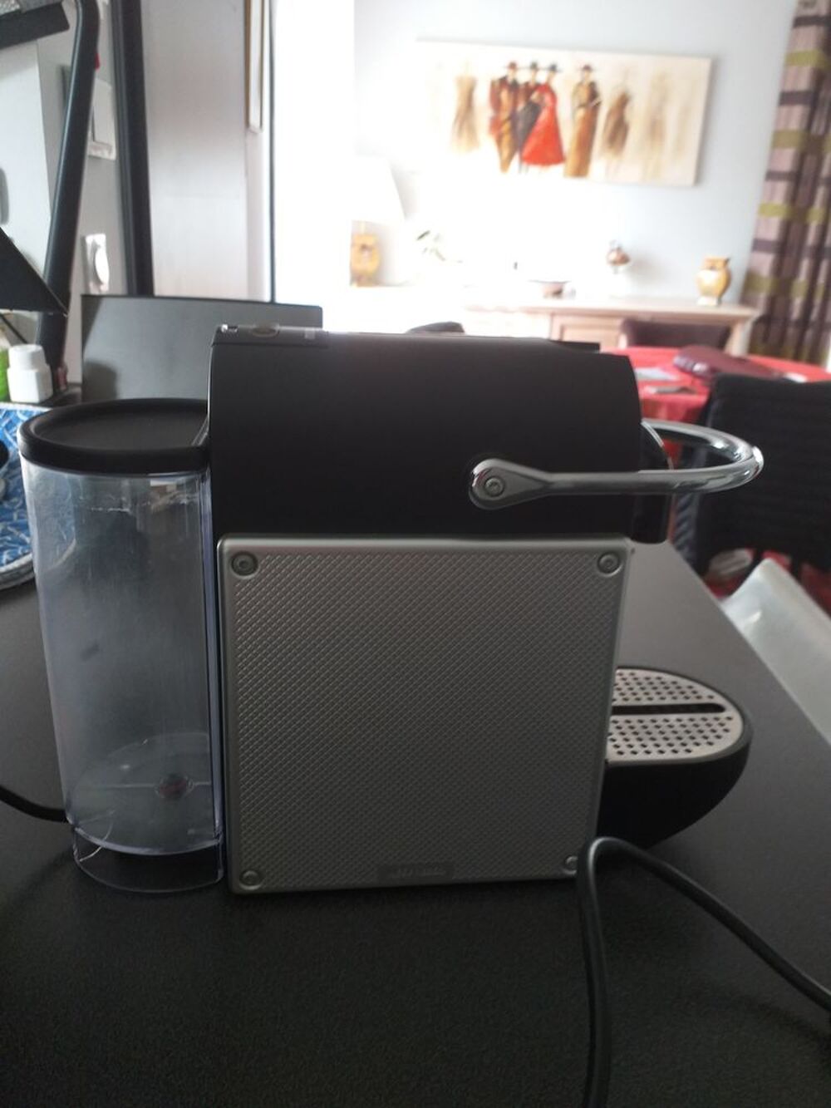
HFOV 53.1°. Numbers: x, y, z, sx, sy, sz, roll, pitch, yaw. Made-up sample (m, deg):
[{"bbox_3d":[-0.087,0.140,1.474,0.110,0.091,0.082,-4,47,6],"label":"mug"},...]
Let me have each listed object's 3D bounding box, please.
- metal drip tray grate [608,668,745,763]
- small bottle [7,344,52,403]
[{"bbox_3d":[0.116,0.080,0.412,0.088,0.008,0.092,0,17,-7],"label":"metal drip tray grate"},{"bbox_3d":[-0.468,-0.219,1.008,0.037,0.063,0.037,2,17,0],"label":"small bottle"}]

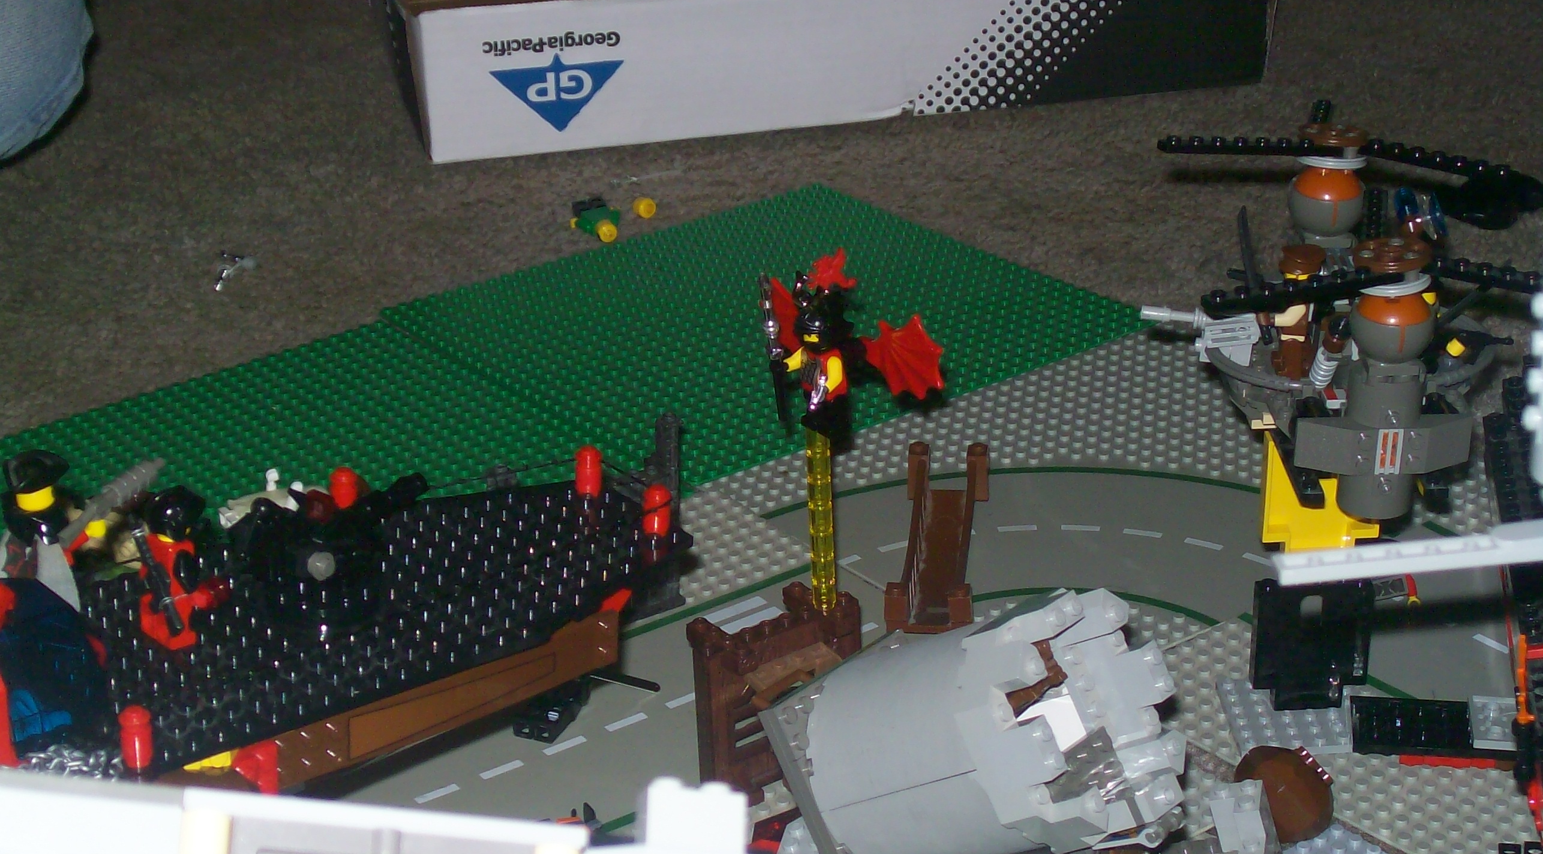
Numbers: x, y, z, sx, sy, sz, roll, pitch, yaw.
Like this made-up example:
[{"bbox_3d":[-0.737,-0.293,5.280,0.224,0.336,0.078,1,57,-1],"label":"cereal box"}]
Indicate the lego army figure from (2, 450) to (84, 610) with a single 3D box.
[{"bbox_3d":[-0.198,0.029,0.842,0.023,0.046,0.018,13,26,21],"label":"lego army figure"}]

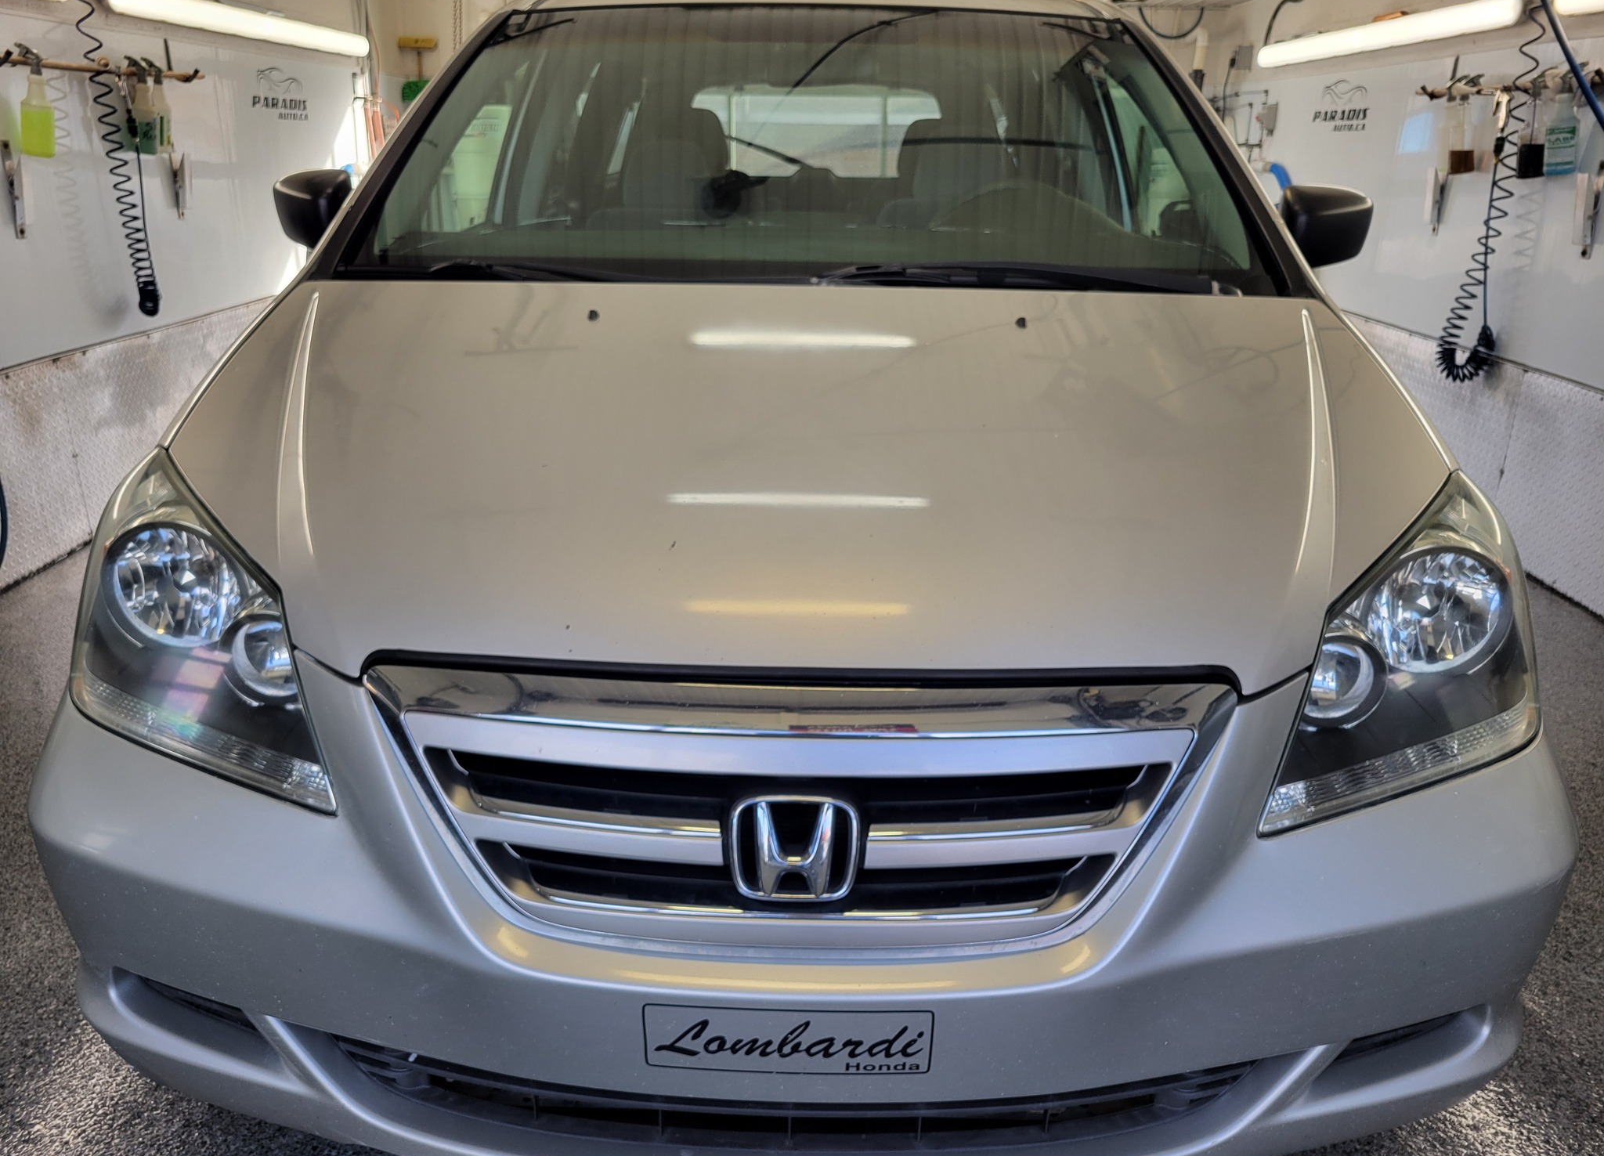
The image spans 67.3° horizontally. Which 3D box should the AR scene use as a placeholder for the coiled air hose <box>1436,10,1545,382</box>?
[{"bbox_3d":[2.397,-1.292,4.177,0.180,1.210,0.200,1,20,0],"label":"coiled air hose"}]

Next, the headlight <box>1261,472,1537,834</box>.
[{"bbox_3d":[0.681,0.060,1.384,0.430,0.280,0.480,1,20,0],"label":"headlight"}]

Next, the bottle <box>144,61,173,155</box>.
[{"bbox_3d":[-2.352,-1.719,4.384,0.102,0.305,0.067,9,20,-3],"label":"bottle"}]

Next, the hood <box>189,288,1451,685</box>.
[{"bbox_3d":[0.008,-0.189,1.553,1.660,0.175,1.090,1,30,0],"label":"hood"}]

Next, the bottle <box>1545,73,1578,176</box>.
[{"bbox_3d":[2.401,-1.435,3.800,0.102,0.305,0.067,-8,20,3],"label":"bottle"}]

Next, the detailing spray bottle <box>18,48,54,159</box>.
[{"bbox_3d":[-2.356,-1.460,3.697,0.102,0.305,0.067,9,20,-3],"label":"detailing spray bottle"}]

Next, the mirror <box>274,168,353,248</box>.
[{"bbox_3d":[-0.941,-0.755,2.430,0.235,0.170,0.150,1,20,0],"label":"mirror"}]

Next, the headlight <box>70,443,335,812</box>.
[{"bbox_3d":[-0.675,0.037,1.393,0.430,0.280,0.480,1,20,0],"label":"headlight"}]

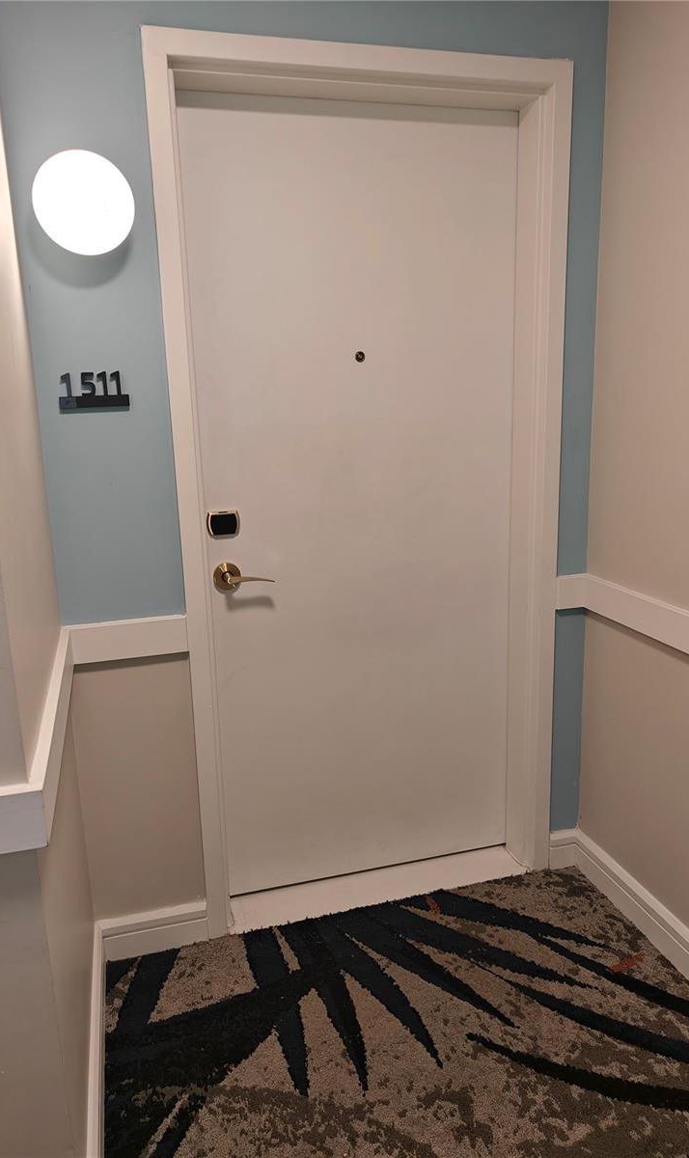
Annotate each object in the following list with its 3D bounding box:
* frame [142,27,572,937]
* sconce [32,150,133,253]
[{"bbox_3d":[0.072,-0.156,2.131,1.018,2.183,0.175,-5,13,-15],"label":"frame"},{"bbox_3d":[-0.544,-0.784,1.679,0.200,0.200,0.100,-5,13,-15],"label":"sconce"}]

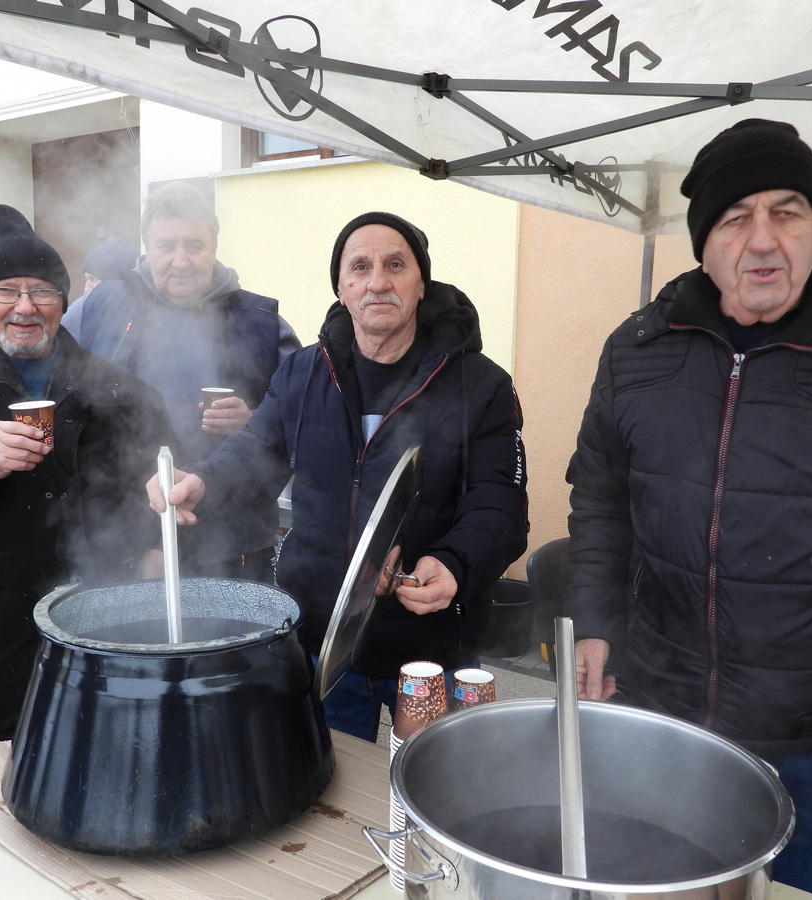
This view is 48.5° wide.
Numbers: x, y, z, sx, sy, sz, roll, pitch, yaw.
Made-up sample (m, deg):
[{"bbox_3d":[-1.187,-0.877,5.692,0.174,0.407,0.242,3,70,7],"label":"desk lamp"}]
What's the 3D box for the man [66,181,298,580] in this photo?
[{"bbox_3d":[-0.548,0.251,2.256,0.600,1.800,0.450,0,6,-12],"label":"man"}]

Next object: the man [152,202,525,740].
[{"bbox_3d":[-0.085,0.385,1.728,0.600,1.672,0.520,3,6,14],"label":"man"}]

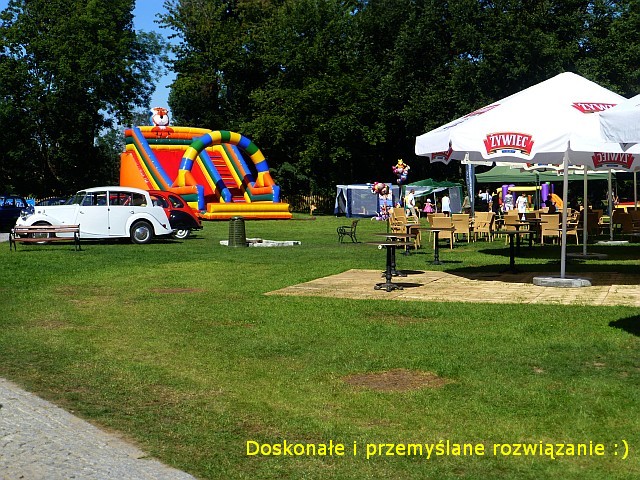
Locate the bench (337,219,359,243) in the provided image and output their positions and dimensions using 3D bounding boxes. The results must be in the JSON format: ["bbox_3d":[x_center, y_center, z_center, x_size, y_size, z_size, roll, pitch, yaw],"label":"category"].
[{"bbox_3d":[0.943,-0.310,35.121,0.650,0.750,1.850,0,3,-2],"label":"bench"}]

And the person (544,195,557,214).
[{"bbox_3d":[10.101,-1.226,46.992,0.300,1.530,0.450,-1,3,-30],"label":"person"}]

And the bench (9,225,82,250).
[{"bbox_3d":[-7.678,-0.084,30.026,1.850,0.750,0.650,0,3,-2],"label":"bench"}]

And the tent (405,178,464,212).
[{"bbox_3d":[7.753,-2.908,73.443,3.600,2.550,3.100,0,3,-6],"label":"tent"}]

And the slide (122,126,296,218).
[{"bbox_3d":[-7.354,-4.395,69.173,6.500,5.900,9.400,-2,3,-39],"label":"slide"}]

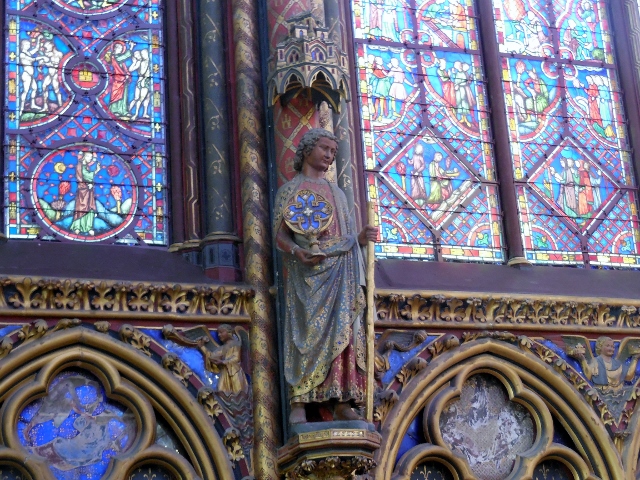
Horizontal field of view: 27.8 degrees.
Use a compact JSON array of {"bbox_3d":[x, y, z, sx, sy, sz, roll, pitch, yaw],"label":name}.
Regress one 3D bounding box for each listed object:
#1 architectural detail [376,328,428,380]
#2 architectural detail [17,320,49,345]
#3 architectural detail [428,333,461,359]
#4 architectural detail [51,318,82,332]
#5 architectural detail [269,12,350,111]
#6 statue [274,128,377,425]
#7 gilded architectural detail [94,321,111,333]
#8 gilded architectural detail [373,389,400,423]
[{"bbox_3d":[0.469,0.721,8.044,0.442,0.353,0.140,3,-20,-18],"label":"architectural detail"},{"bbox_3d":[-1.629,0.519,7.335,0.178,0.153,0.100,3,-20,-18],"label":"architectural detail"},{"bbox_3d":[0.775,0.669,8.126,0.233,0.156,0.100,3,-20,-18],"label":"architectural detail"},{"bbox_3d":[-1.451,0.489,7.409,0.181,0.083,0.090,3,-20,-18],"label":"architectural detail"},{"bbox_3d":[-0.062,-1.093,8.014,0.470,0.580,0.430,3,-20,-18],"label":"architectural detail"},{"bbox_3d":[0.035,0.213,7.559,0.590,1.800,0.440,1,-20,-14],"label":"statue"},{"bbox_3d":[-1.256,0.500,7.474,0.092,0.072,0.090,3,-20,-18],"label":"gilded architectural detail"},{"bbox_3d":[0.386,1.005,7.863,0.196,0.210,0.100,3,-20,-18],"label":"gilded architectural detail"}]

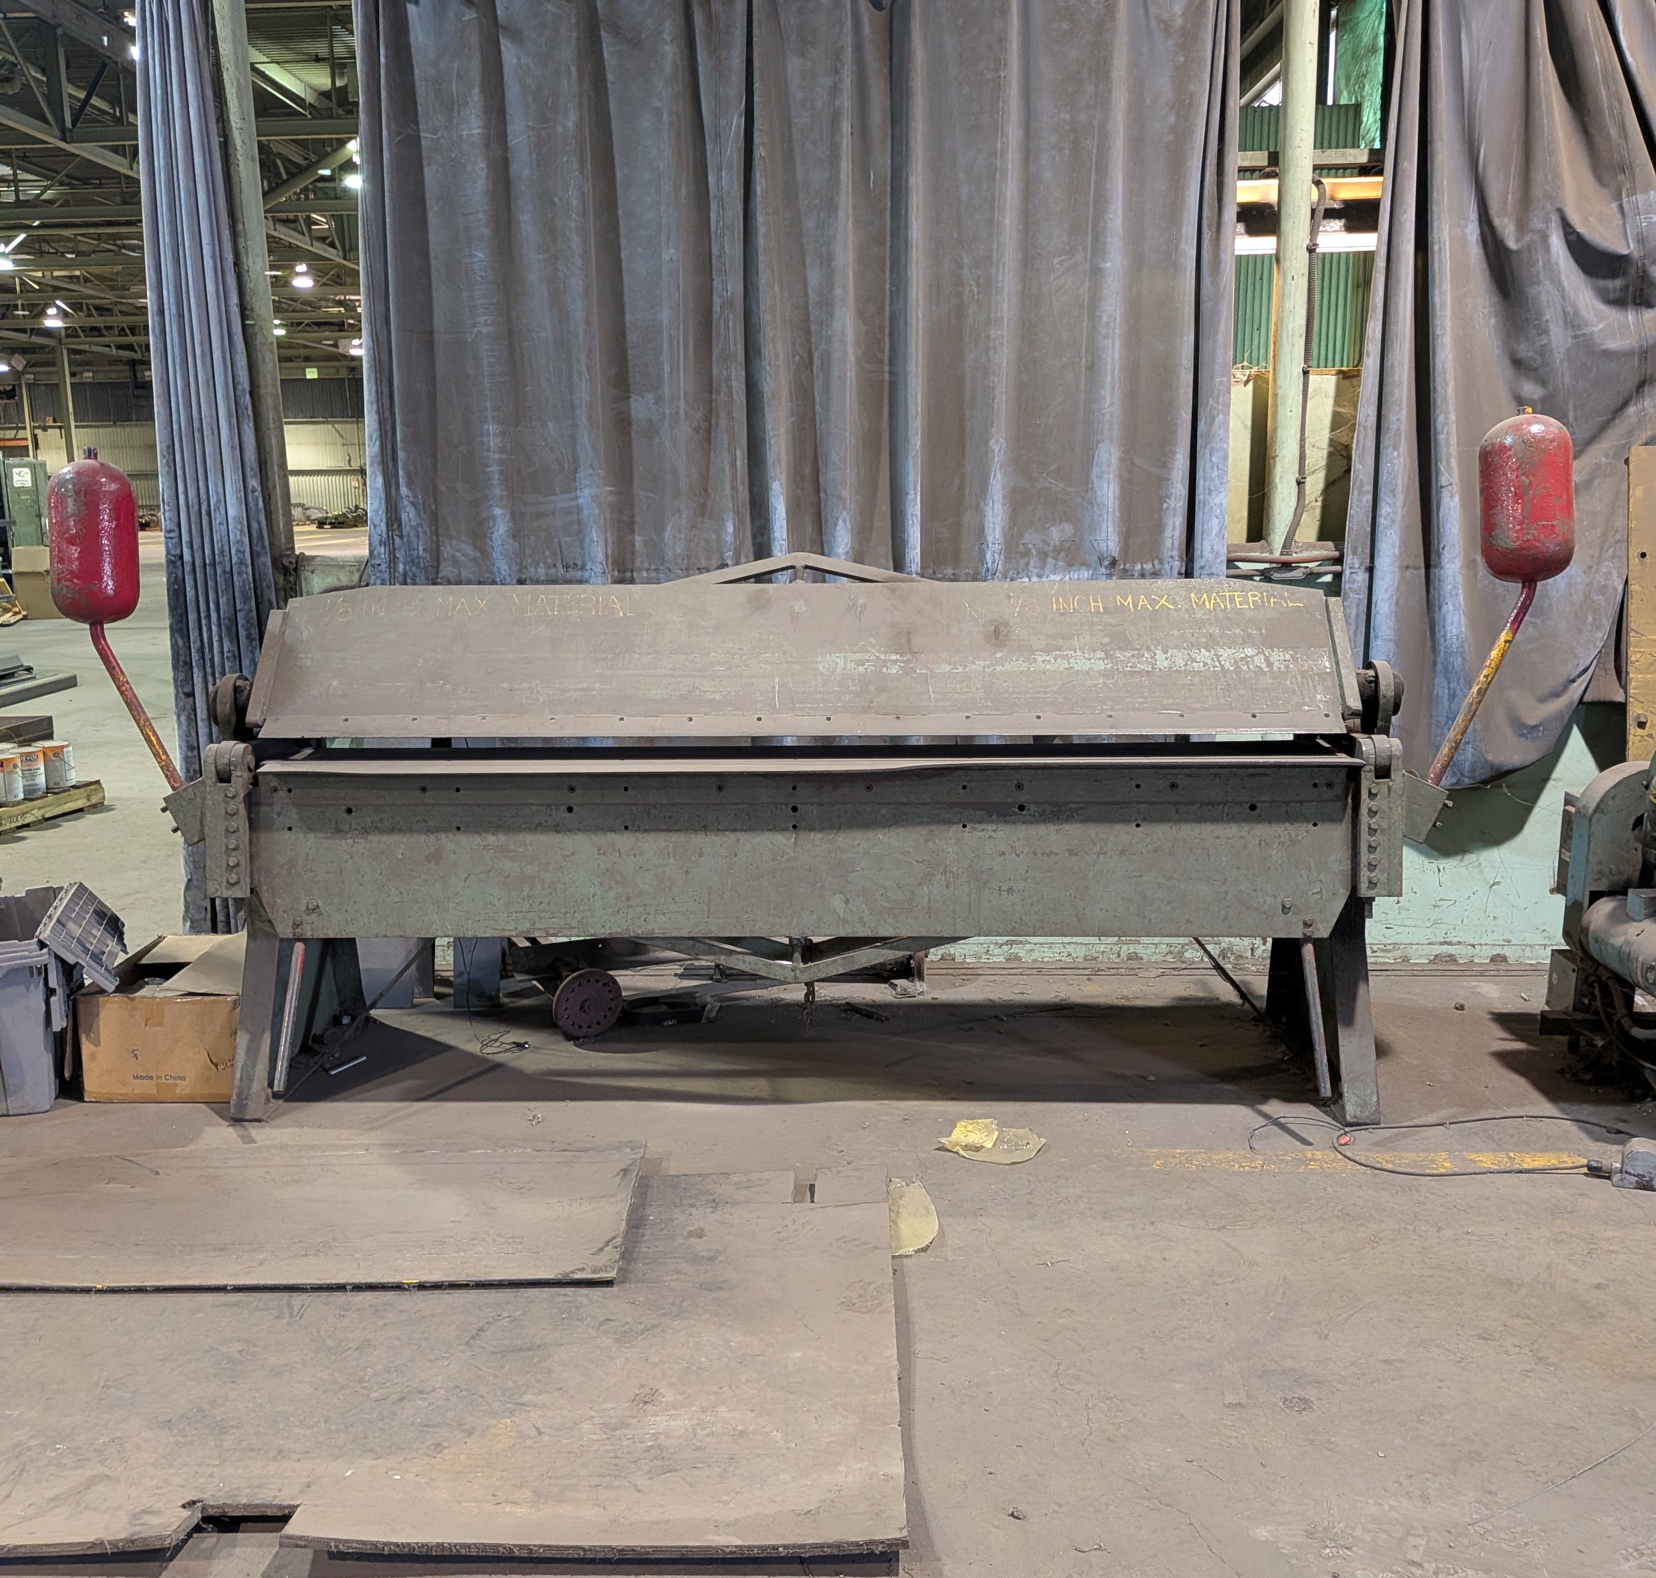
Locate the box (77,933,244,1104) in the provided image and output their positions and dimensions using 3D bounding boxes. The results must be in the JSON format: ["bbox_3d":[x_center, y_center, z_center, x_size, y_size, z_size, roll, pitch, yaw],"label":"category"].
[{"bbox_3d":[-1.589,0.575,3.793,0.400,0.290,0.330,0,12,4],"label":"box"}]

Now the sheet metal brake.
[{"bbox_3d":[-0.074,0.070,3.702,2.760,1.260,0.760,0,12,4],"label":"sheet metal brake"}]

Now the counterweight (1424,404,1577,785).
[{"bbox_3d":[1.455,-0.406,3.328,0.315,0.805,0.230,0,12,4],"label":"counterweight"}]

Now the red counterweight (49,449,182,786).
[{"bbox_3d":[-1.635,-0.385,3.536,0.330,0.785,0.230,0,12,4],"label":"red counterweight"}]

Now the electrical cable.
[{"bbox_3d":[1.316,0.763,3.315,0.780,0.020,0.310,0,12,4],"label":"electrical cable"}]

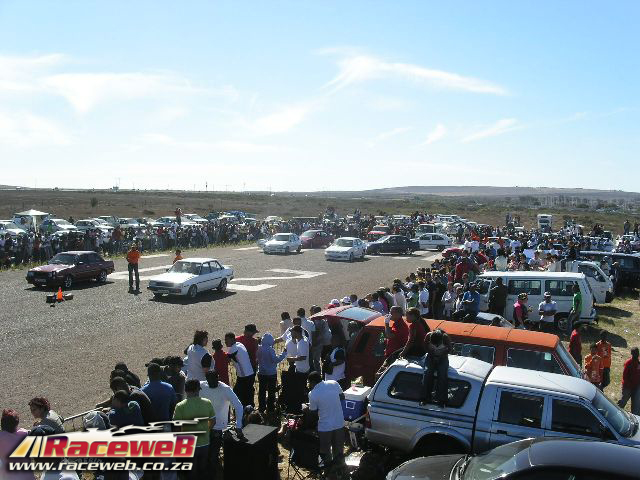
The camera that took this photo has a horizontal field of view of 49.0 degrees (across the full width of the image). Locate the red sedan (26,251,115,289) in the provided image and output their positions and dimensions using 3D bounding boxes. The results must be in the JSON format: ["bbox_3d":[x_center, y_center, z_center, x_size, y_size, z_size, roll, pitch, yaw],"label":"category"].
[{"bbox_3d":[-11.059,1.308,31.504,1.650,1.390,4.250,2,4,20],"label":"red sedan"}]

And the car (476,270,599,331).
[{"bbox_3d":[7.250,2.090,25.100,4.500,1.930,1.840,1,4,3],"label":"car"}]

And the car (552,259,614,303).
[{"bbox_3d":[8.787,1.680,27.379,4.800,1.900,1.750,0,4,7],"label":"car"}]

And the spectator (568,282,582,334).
[{"bbox_3d":[8.194,2.202,22.603,0.480,1.680,0.460,0,4,-3],"label":"spectator"}]

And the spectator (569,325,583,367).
[{"bbox_3d":[5.240,2.560,14.409,0.360,1.720,0.480,3,5,41],"label":"spectator"}]

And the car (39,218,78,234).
[{"bbox_3d":[-23.700,-1.200,64.000,4.200,1.400,1.660,4,5,42],"label":"car"}]

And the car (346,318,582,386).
[{"bbox_3d":[2.981,2.787,14.016,4.500,1.930,1.800,5,5,22],"label":"car"}]

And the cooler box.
[{"bbox_3d":[0.560,2.430,10.400,0.300,0.380,0.430,2,4,23],"label":"cooler box"}]

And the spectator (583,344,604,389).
[{"bbox_3d":[5.973,3.085,15.353,0.500,1.600,0.340,2,4,18],"label":"spectator"}]

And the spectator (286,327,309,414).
[{"bbox_3d":[-0.421,2.525,13.755,0.500,1.680,0.380,0,4,3],"label":"spectator"}]

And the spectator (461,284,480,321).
[{"bbox_3d":[4.573,2.137,21.356,0.500,1.700,0.340,2,4,25],"label":"spectator"}]

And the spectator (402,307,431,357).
[{"bbox_3d":[1.623,1.648,11.992,0.650,1.000,0.520,0,4,0],"label":"spectator"}]

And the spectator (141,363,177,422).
[{"bbox_3d":[-2.653,2.819,11.506,0.540,1.720,0.380,-1,4,-22],"label":"spectator"}]

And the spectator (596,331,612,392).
[{"bbox_3d":[6.598,2.994,16.323,0.480,1.720,0.360,1,4,5],"label":"spectator"}]

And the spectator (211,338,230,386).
[{"bbox_3d":[-1.931,2.715,13.503,0.480,1.660,0.360,-1,4,-15],"label":"spectator"}]

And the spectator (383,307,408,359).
[{"bbox_3d":[1.297,1.693,12.296,0.650,1.050,0.500,1,4,6],"label":"spectator"}]

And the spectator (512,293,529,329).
[{"bbox_3d":[6.058,2.405,21.353,0.340,1.600,0.460,1,4,9],"label":"spectator"}]

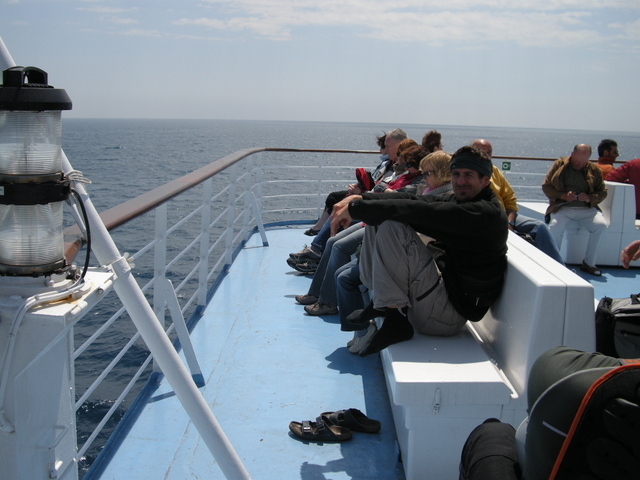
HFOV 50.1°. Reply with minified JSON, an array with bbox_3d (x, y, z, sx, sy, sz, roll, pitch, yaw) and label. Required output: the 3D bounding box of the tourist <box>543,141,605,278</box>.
[{"bbox_3d":[2.483,-0.329,6.634,0.620,1.200,0.820,3,10,11],"label":"tourist"}]

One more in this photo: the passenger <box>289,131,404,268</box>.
[{"bbox_3d":[0.272,-0.337,6.138,1.100,1.310,0.520,1,10,0],"label":"passenger"}]

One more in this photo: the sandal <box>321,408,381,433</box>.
[{"bbox_3d":[0.139,0.824,3.175,0.275,0.080,0.105,5,11,18],"label":"sandal"}]

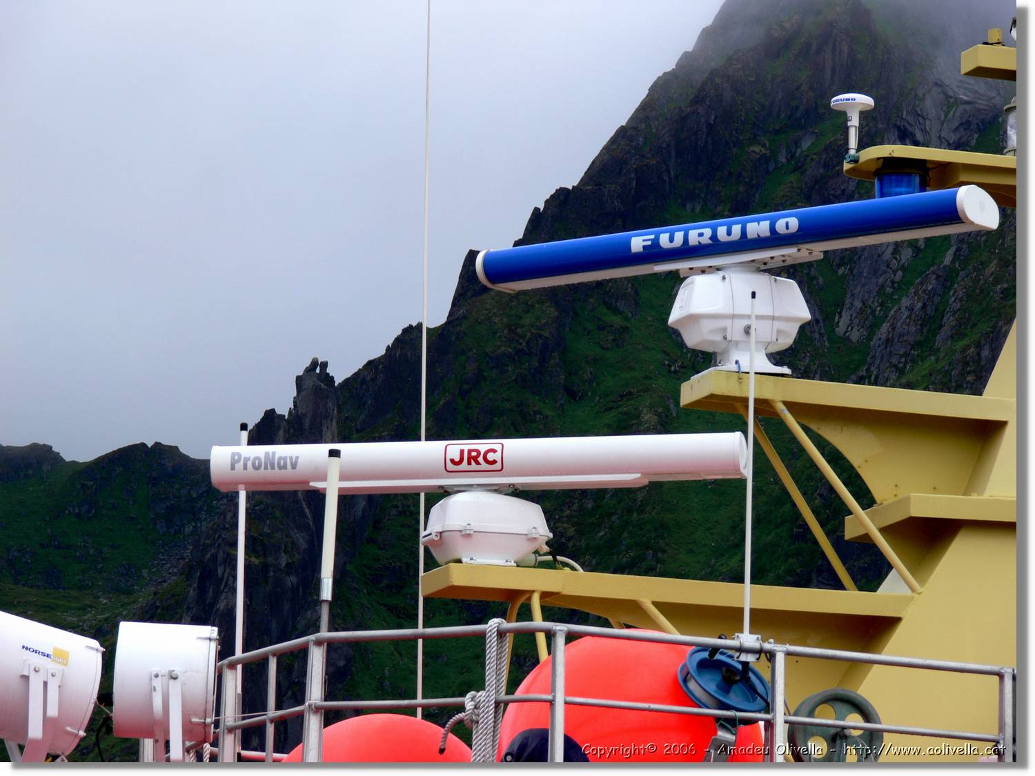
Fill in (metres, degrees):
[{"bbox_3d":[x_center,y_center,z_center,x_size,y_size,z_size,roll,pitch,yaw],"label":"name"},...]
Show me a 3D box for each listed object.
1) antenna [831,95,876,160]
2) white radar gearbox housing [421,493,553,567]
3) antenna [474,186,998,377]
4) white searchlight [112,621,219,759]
[{"bbox_3d":[1.140,-0.884,21.450,0.148,0.230,0.148,1,-11,0],"label":"antenna"},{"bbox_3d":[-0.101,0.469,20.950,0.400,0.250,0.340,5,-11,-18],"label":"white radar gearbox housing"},{"bbox_3d":[0.747,-0.304,21.300,2.020,0.540,0.420,-7,-13,36],"label":"antenna"},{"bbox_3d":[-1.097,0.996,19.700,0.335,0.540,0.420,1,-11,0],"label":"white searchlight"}]

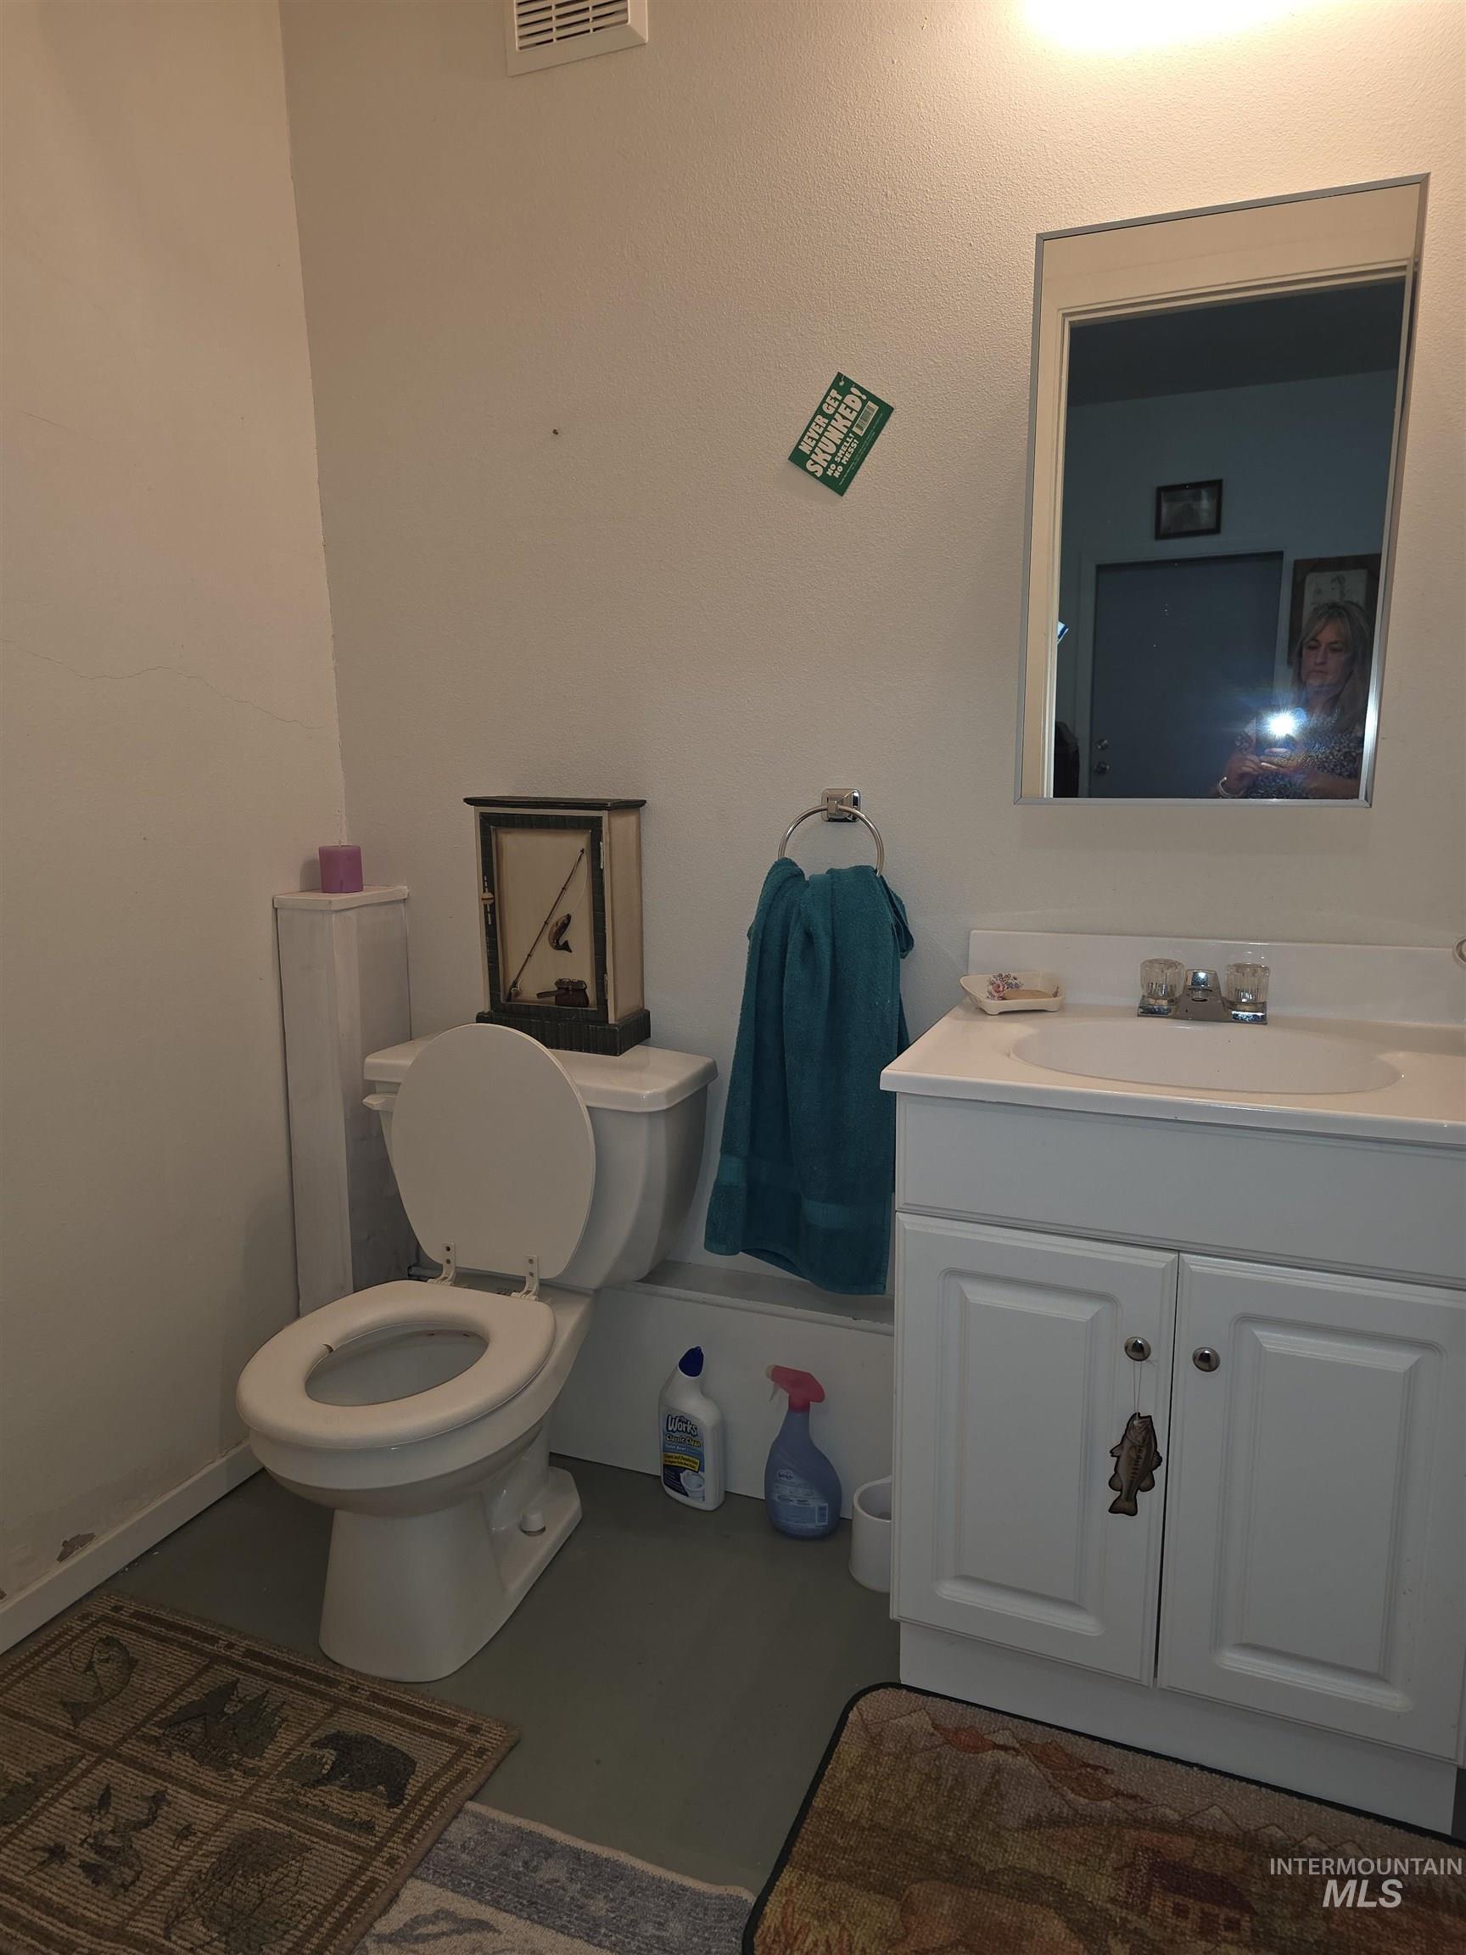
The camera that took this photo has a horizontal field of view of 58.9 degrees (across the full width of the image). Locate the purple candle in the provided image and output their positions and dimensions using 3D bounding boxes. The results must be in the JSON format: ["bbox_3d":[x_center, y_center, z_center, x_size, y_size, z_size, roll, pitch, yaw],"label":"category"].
[{"bbox_3d":[-0.644,-0.174,2.130,0.067,0.071,0.067,4,11,22],"label":"purple candle"}]

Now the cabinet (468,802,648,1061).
[{"bbox_3d":[-0.267,-0.084,1.999,0.250,0.376,0.125,4,11,22],"label":"cabinet"}]

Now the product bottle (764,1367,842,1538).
[{"bbox_3d":[0.106,0.697,1.931,0.106,0.258,0.067,2,10,15],"label":"product bottle"}]

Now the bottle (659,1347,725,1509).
[{"bbox_3d":[-0.063,0.689,2.006,0.096,0.250,0.056,6,12,34],"label":"bottle"}]

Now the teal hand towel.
[{"bbox_3d":[0.106,0.137,1.908,0.295,0.630,0.095,4,11,22],"label":"teal hand towel"}]

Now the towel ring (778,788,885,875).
[{"bbox_3d":[0.142,-0.177,1.858,0.156,0.180,0.062,4,11,22],"label":"towel ring"}]

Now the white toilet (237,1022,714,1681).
[{"bbox_3d":[-0.378,0.464,1.776,0.490,0.780,0.690,4,11,22],"label":"white toilet"}]

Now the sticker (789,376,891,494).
[{"bbox_3d":[0.146,-0.745,1.782,0.096,0.131,0.006,39,22,12],"label":"sticker"}]

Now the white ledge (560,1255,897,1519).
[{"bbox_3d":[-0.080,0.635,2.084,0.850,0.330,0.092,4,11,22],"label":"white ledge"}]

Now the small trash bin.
[{"bbox_3d":[0.231,0.785,1.849,0.130,0.112,0.130,4,11,22],"label":"small trash bin"}]

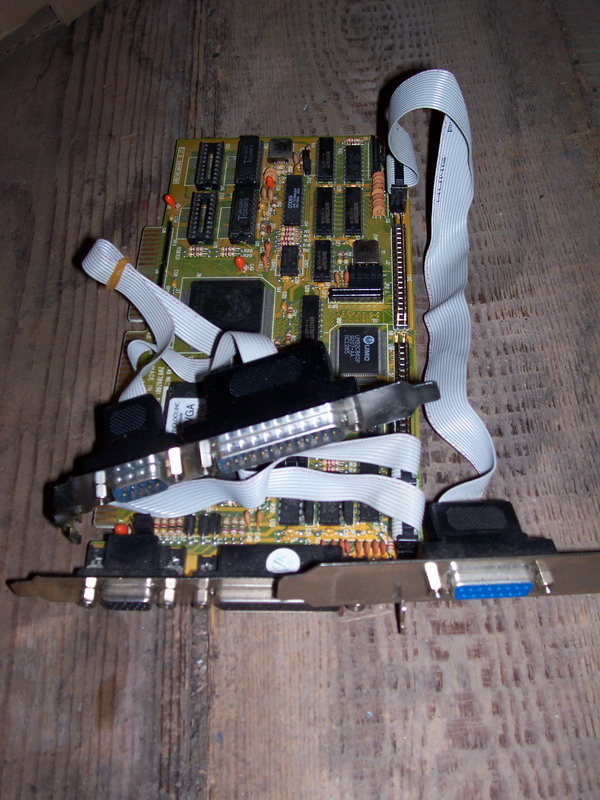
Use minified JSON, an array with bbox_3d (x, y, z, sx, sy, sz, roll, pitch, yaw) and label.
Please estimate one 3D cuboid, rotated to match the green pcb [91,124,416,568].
[{"bbox_3d":[-0.012,-0.031,0.358,0.107,0.014,0.205,0,56,4],"label":"green pcb"}]

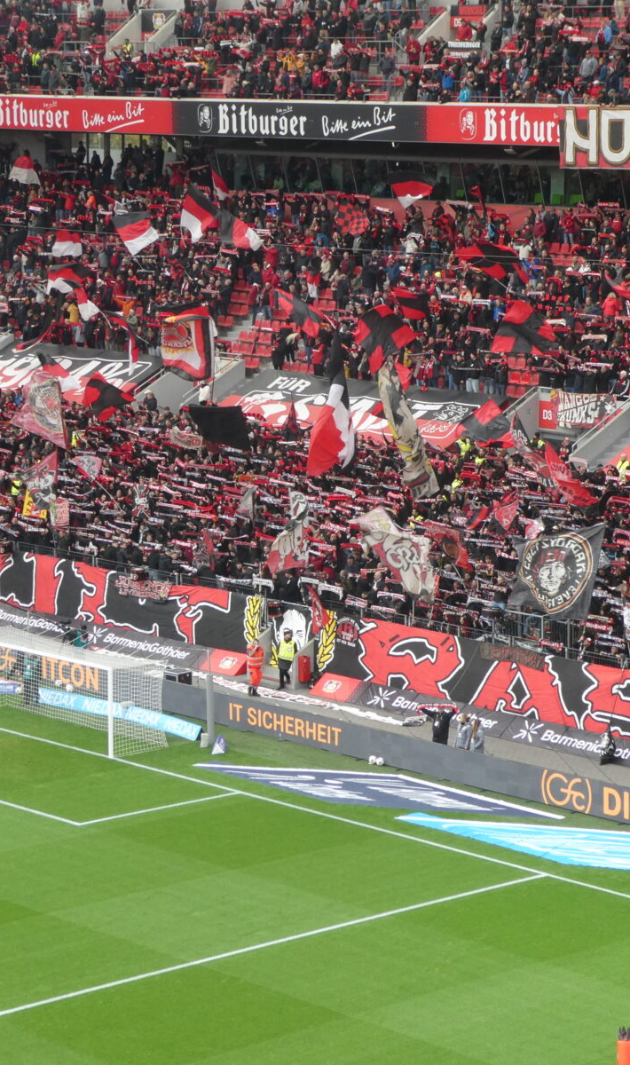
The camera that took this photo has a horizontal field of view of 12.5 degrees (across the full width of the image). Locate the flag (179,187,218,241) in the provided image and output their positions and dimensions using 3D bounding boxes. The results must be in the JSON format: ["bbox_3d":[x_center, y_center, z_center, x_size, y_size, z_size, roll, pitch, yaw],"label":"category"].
[{"bbox_3d":[-4.828,-13.282,119.576,1.663,2.310,0.500,2,8,12],"label":"flag"}]

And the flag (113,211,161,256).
[{"bbox_3d":[-7.434,-12.483,119.895,1.668,1.621,0.400,-20,4,13],"label":"flag"}]

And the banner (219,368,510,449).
[{"bbox_3d":[1.351,-4.498,103.329,12.600,0.300,3.600,9,37,46],"label":"banner"}]

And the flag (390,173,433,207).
[{"bbox_3d":[3.914,-13.799,115.779,1.800,1.400,0.400,1,8,2],"label":"flag"}]

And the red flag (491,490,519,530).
[{"bbox_3d":[5.886,-0.684,88.571,0.900,1.200,0.250,1,8,4],"label":"red flag"}]

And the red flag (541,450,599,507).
[{"bbox_3d":[7.980,-1.748,89.616,1.731,1.800,0.500,3,8,17],"label":"red flag"}]

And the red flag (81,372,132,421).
[{"bbox_3d":[-7.798,-5.095,107.650,1.913,1.830,0.450,2,8,10],"label":"red flag"}]

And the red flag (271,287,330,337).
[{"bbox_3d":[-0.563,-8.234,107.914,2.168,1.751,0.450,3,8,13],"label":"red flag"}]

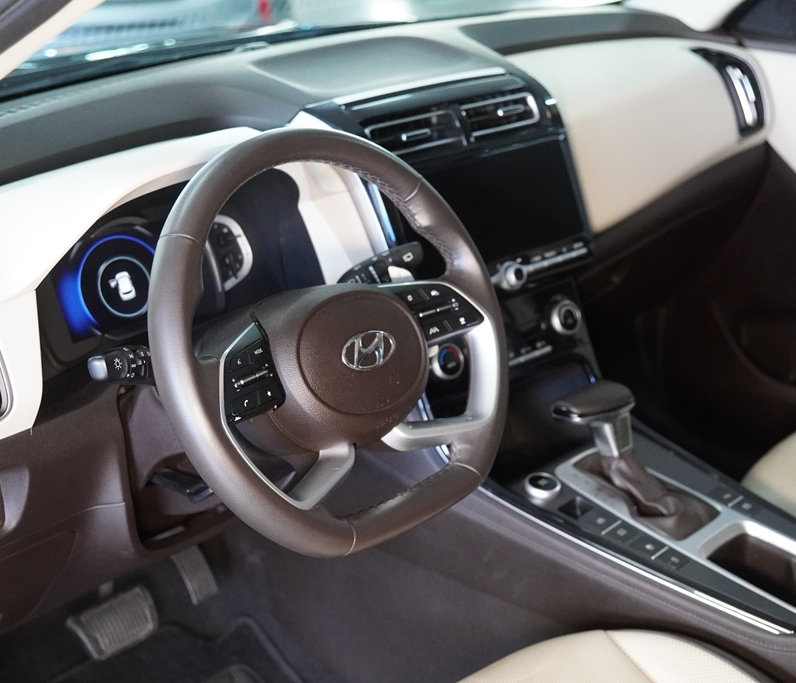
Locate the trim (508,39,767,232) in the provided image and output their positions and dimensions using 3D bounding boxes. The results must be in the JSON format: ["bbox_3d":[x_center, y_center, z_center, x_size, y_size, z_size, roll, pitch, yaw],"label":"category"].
[{"bbox_3d":[0.348,-0.300,1.717,0.150,0.200,0.540,18,28,38],"label":"trim"}]

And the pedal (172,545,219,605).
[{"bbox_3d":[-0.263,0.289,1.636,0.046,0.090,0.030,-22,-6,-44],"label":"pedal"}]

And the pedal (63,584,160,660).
[{"bbox_3d":[-0.347,0.341,1.543,0.105,0.060,0.033,-22,-12,-44],"label":"pedal"}]

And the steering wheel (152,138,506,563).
[{"bbox_3d":[-0.066,-0.004,1.108,0.371,0.352,0.105,-22,3,-43],"label":"steering wheel"}]

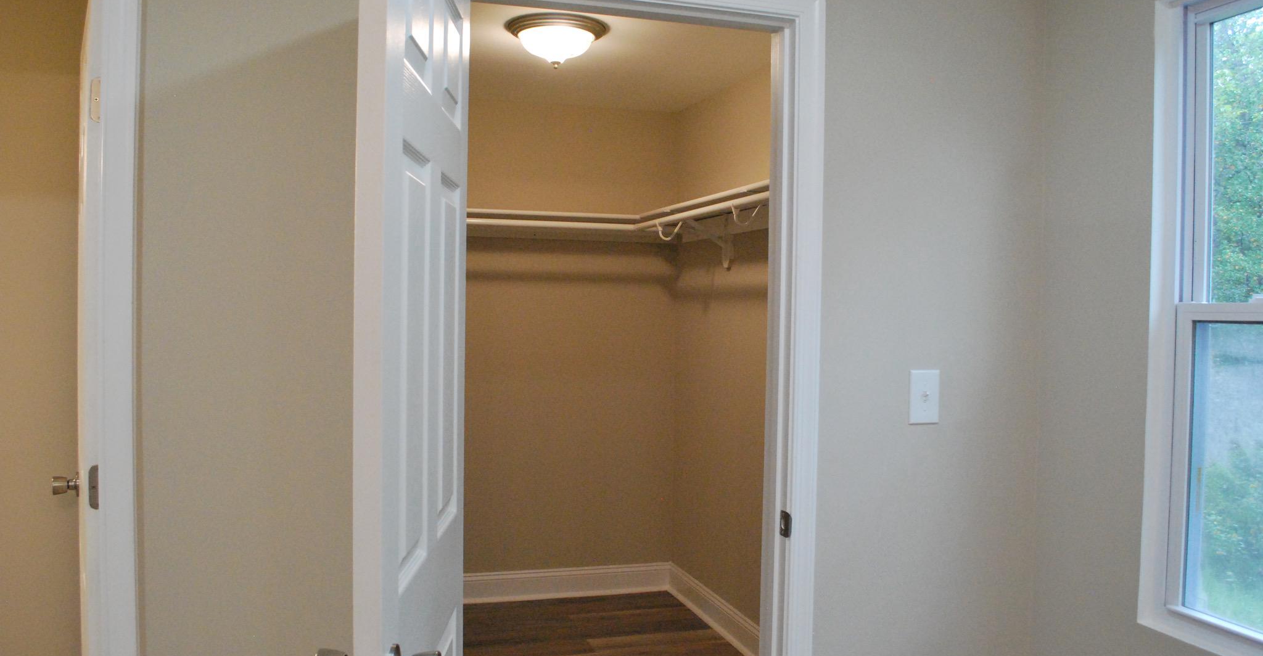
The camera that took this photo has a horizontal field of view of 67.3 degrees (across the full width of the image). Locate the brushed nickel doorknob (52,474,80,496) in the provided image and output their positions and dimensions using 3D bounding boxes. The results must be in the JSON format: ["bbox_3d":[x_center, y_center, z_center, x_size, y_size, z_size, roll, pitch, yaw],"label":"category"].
[{"bbox_3d":[-1.426,0.396,2.389,0.061,0.062,0.062,0,2,-32],"label":"brushed nickel doorknob"}]

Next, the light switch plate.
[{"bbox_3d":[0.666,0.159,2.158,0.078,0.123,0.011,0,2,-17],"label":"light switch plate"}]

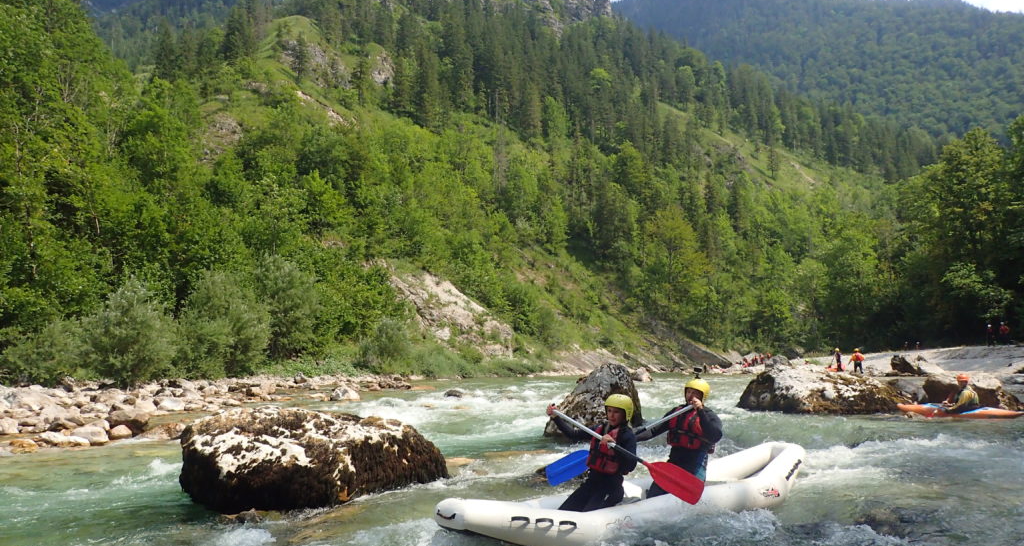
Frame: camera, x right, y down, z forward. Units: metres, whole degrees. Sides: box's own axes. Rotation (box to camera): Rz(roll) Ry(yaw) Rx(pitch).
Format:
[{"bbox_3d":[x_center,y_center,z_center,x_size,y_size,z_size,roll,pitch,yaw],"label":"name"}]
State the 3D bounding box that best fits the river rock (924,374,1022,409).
[{"bbox_3d":[11.450,2.855,18.096,2.300,0.850,1.600,-3,-7,24],"label":"river rock"}]

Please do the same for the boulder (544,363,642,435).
[{"bbox_3d":[1.430,2.201,13.037,1.600,1.180,1.500,-1,-6,11],"label":"boulder"}]

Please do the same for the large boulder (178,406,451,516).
[{"bbox_3d":[-2.030,1.793,7.599,2.300,0.900,2.100,-2,-6,14],"label":"large boulder"}]

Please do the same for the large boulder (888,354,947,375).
[{"bbox_3d":[23.300,5.222,41.679,3.200,1.250,2.400,-3,-7,24],"label":"large boulder"}]

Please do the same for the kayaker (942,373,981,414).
[{"bbox_3d":[9.370,2.544,15.414,0.820,0.860,0.520,-1,-6,6],"label":"kayaker"}]

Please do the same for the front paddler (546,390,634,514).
[{"bbox_3d":[0.670,1.431,5.677,0.720,1.000,0.650,6,-9,-43],"label":"front paddler"}]

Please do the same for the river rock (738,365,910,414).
[{"bbox_3d":[7.400,2.709,17.509,3.800,1.050,2.300,-2,-7,17],"label":"river rock"}]

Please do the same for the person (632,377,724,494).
[{"bbox_3d":[1.520,1.466,6.458,0.720,1.100,0.680,5,-8,-40],"label":"person"}]

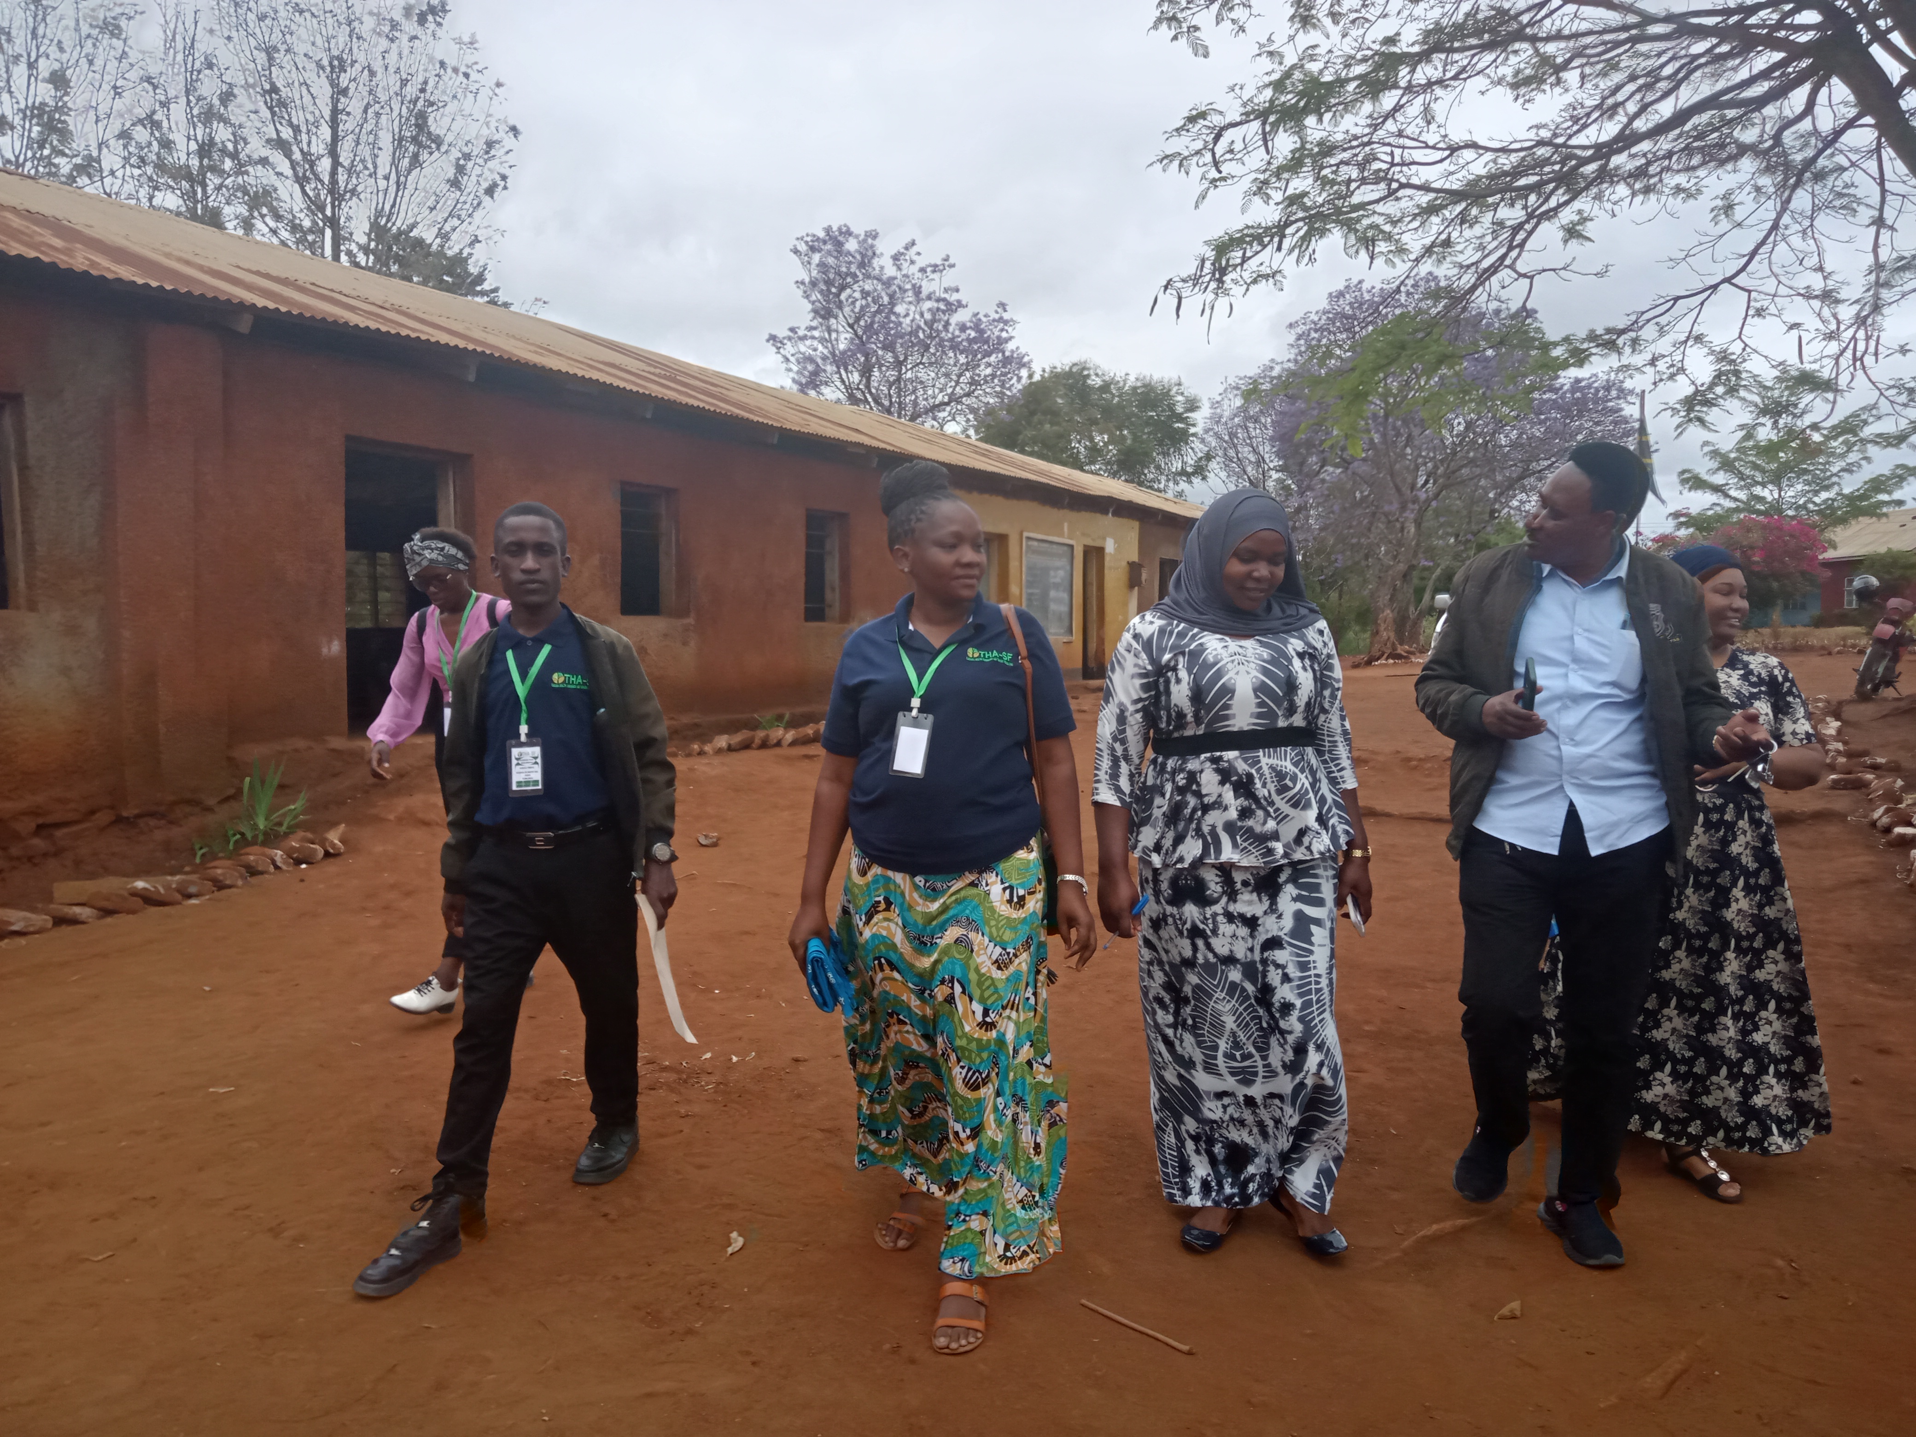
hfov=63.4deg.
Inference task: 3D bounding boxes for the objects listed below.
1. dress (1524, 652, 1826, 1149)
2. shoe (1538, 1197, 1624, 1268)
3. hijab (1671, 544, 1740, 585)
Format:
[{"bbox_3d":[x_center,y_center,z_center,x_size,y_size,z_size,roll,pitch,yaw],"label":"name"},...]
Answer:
[{"bbox_3d":[1.800,0.421,3.880,0.600,1.240,0.480,0,3,-3],"label":"dress"},{"bbox_3d":[1.360,1.076,3.400,0.110,0.120,0.285,0,3,-3],"label":"shoe"},{"bbox_3d":[1.839,-0.351,3.850,0.190,0.170,0.220,-1,3,-18],"label":"hijab"}]

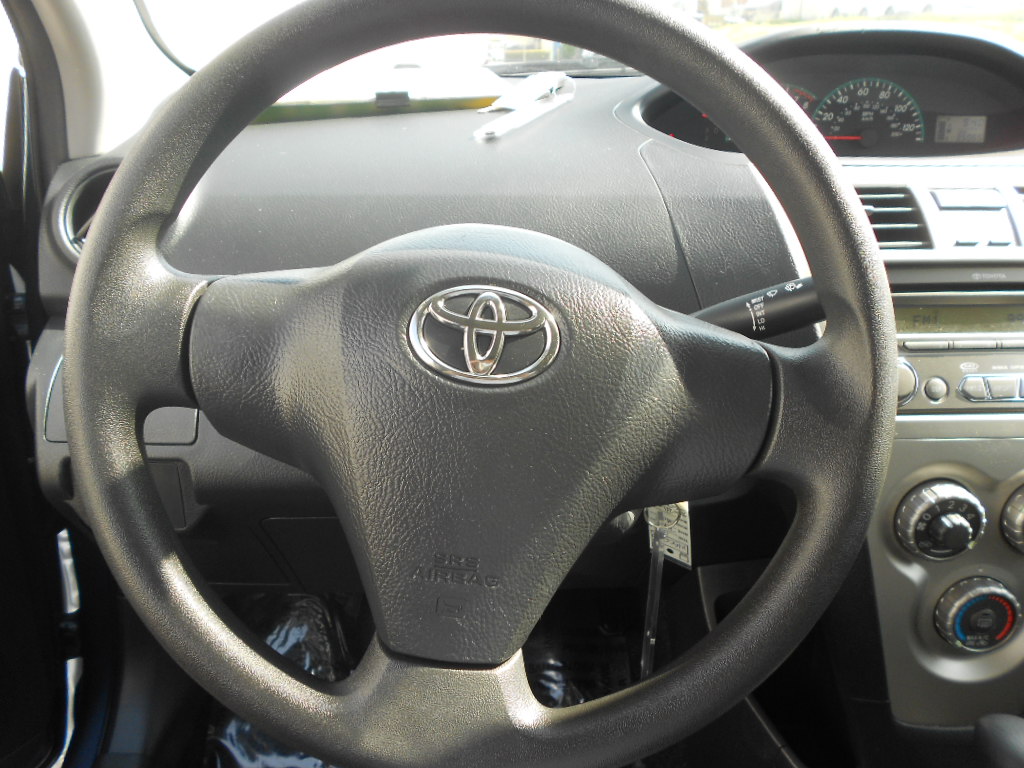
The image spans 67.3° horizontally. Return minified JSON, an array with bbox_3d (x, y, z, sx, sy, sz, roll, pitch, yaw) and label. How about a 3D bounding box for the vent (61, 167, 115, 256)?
[{"bbox_3d":[-0.297,-0.124,0.590,0.086,0.086,0.032,-5,14,-11],"label":"vent"}]

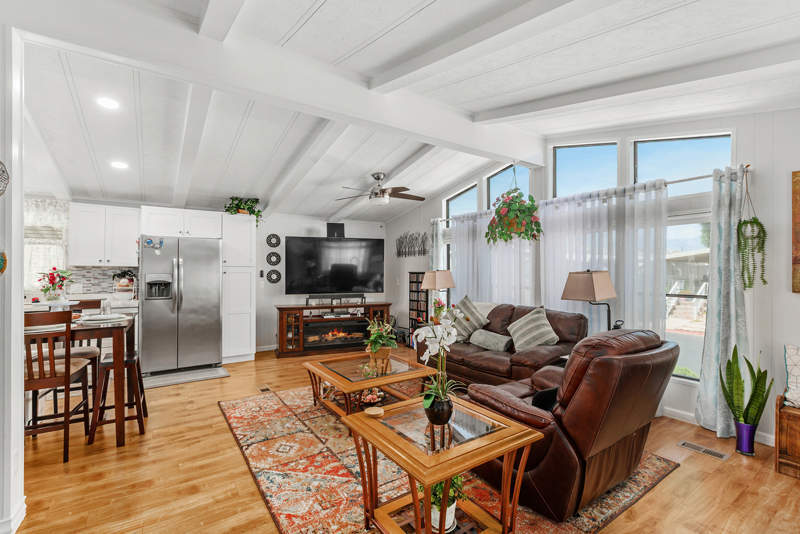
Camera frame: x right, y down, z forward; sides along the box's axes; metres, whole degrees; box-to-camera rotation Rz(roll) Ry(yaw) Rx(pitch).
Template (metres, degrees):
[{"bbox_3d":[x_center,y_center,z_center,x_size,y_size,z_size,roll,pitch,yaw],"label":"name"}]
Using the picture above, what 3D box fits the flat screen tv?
[{"bbox_3d":[-1.094,-0.024,6.122,1.680,0.955,0.060,0,0,-17],"label":"flat screen tv"}]

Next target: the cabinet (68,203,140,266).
[{"bbox_3d":[-3.820,-0.394,4.653,0.705,0.785,0.330,0,0,-34],"label":"cabinet"}]

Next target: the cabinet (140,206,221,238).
[{"bbox_3d":[-3.074,-0.589,5.038,0.930,0.380,0.600,0,-1,-34],"label":"cabinet"}]

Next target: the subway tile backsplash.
[{"bbox_3d":[-3.929,0.180,4.757,0.770,0.360,0.020,0,0,-34],"label":"subway tile backsplash"}]

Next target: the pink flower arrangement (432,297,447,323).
[{"bbox_3d":[0.553,0.605,4.980,0.185,0.385,0.175,0,0,0],"label":"pink flower arrangement"}]

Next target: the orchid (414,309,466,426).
[{"bbox_3d":[0.197,0.500,1.805,0.260,0.580,0.220,0,-1,6],"label":"orchid"}]

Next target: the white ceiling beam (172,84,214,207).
[{"bbox_3d":[-2.292,-1.213,3.853,0.140,0.125,3.250,0,-10,-34],"label":"white ceiling beam"}]

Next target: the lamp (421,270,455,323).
[{"bbox_3d":[0.563,0.436,5.346,0.360,0.780,0.360,0,-1,-34],"label":"lamp"}]

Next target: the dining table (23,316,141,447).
[{"bbox_3d":[-2.748,0.910,2.817,1.050,0.910,1.040,0,0,-34],"label":"dining table"}]

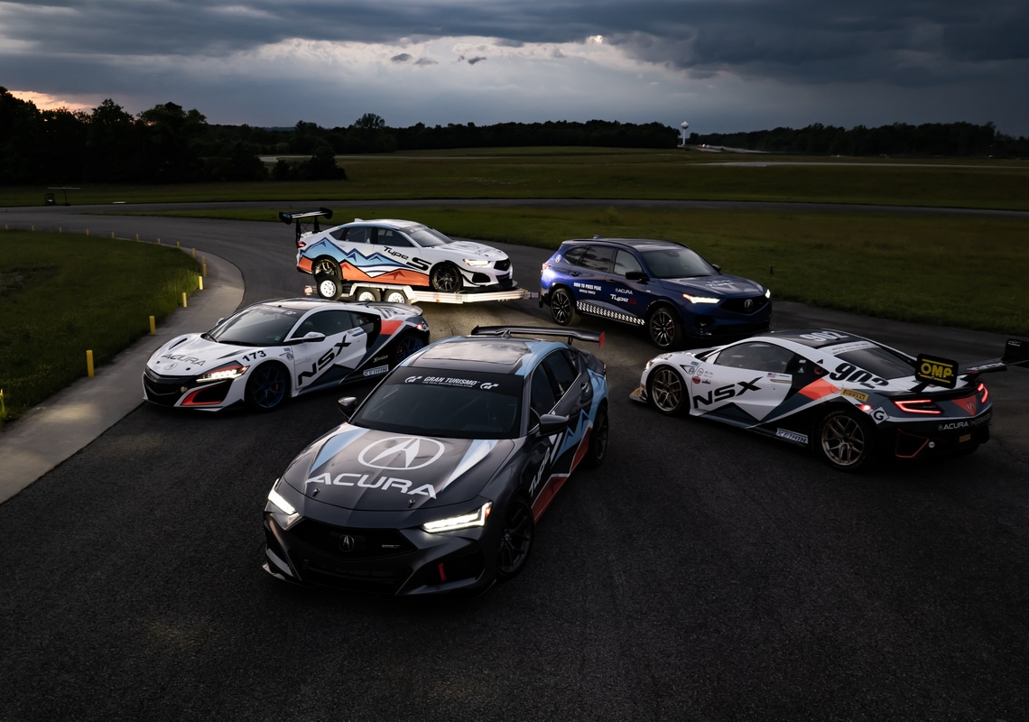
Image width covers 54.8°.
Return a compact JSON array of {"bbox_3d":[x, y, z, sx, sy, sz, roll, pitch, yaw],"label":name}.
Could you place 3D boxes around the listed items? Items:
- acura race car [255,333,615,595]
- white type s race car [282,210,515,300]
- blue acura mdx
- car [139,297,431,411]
[{"bbox_3d":[-0.420,0.614,9.172,2.050,1.430,4.990,4,12,17],"label":"acura race car"},{"bbox_3d":[-2.497,-2.441,21.861,5.190,1.580,2.040,5,13,22],"label":"white type s race car"},{"bbox_3d":[2.471,-1.375,18.328,2.080,1.710,5.040,-7,14,-33],"label":"blue acura mdx"},{"bbox_3d":[-3.128,-0.263,13.998,2.080,1.215,4.480,9,14,36],"label":"car"}]

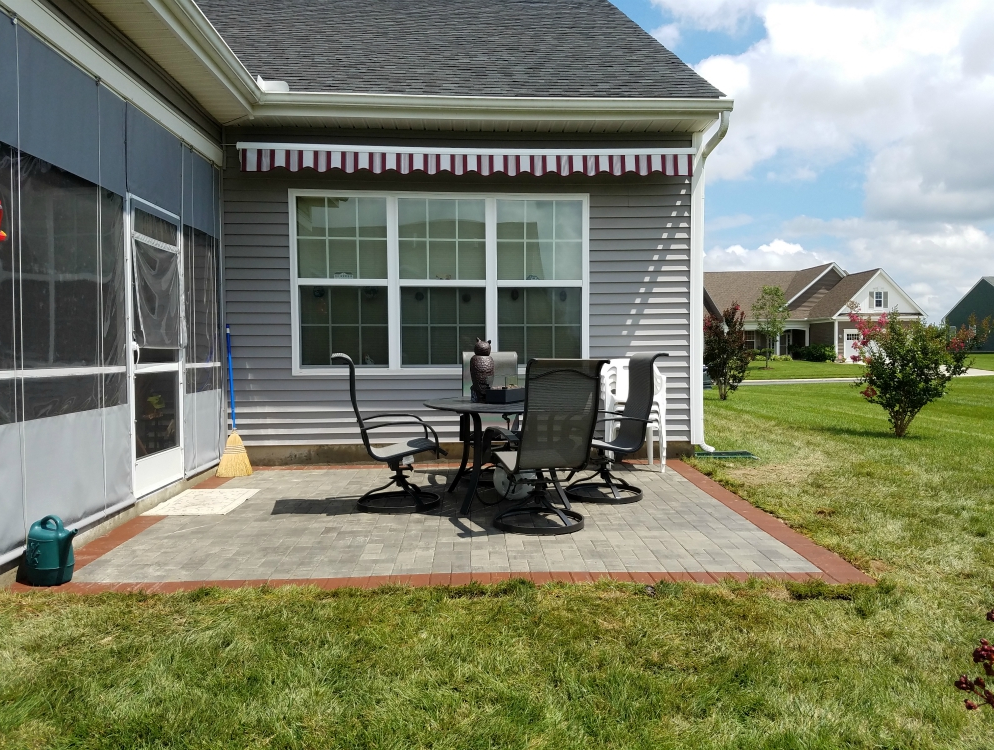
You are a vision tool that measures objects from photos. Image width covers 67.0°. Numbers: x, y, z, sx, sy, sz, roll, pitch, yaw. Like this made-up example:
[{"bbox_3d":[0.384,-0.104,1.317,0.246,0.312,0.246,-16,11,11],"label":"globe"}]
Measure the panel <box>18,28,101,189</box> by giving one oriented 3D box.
[{"bbox_3d":[-2.474,-1.502,4.279,0.020,0.659,0.861,0,2,-3],"label":"panel"}]

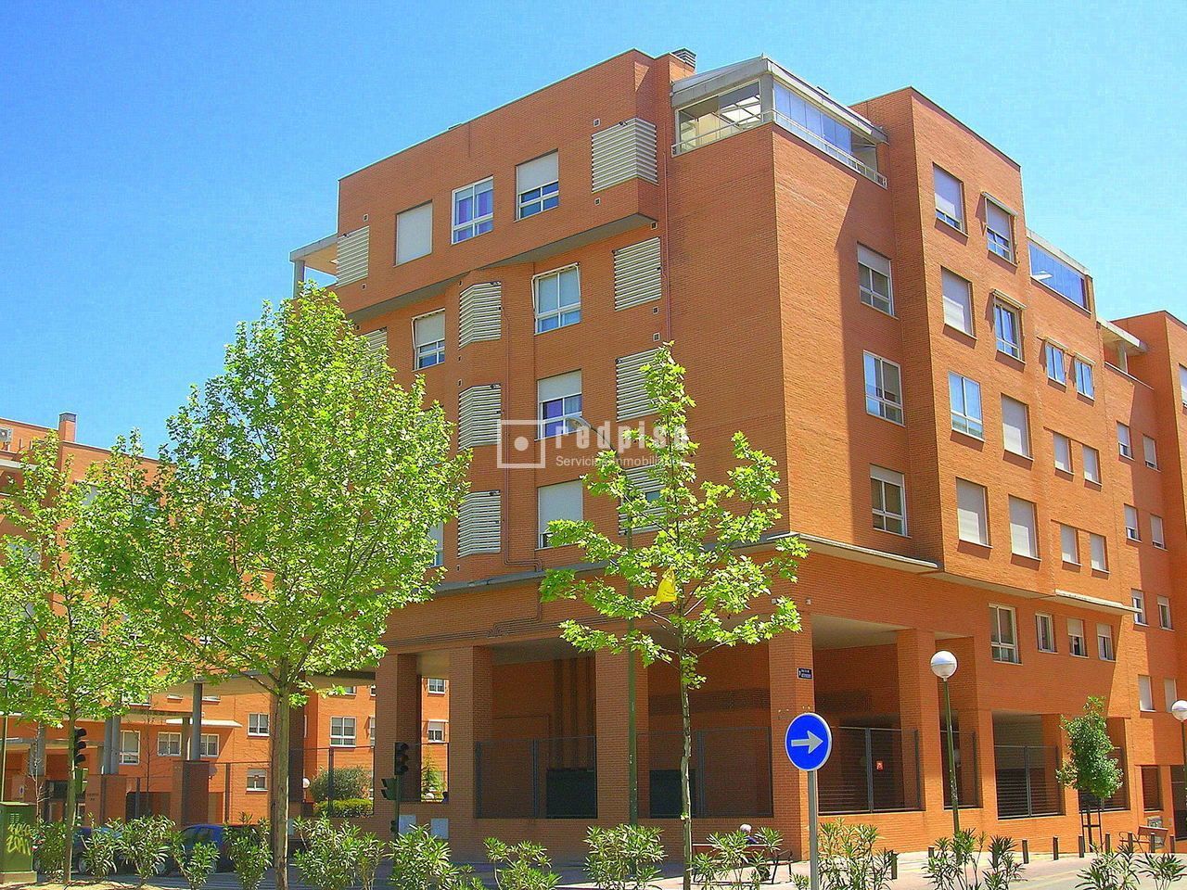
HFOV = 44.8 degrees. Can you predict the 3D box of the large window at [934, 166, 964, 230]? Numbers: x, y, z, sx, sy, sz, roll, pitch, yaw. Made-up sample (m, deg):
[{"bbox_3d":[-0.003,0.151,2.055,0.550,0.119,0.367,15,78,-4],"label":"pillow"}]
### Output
[{"bbox_3d":[10.106,-6.950,41.064,0.180,1.701,1.817,-12,-18,40],"label":"large window"}]

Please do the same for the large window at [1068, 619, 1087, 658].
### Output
[{"bbox_3d":[14.960,5.997,44.787,0.160,1.160,1.280,-12,-18,40],"label":"large window"}]

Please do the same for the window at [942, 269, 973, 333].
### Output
[{"bbox_3d":[10.148,-3.967,40.362,0.160,1.690,1.800,-12,-18,40],"label":"window"}]

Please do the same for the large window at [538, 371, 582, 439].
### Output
[{"bbox_3d":[-0.901,-1.034,38.685,1.600,1.660,0.150,-12,-18,40],"label":"large window"}]

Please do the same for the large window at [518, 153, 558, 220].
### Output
[{"bbox_3d":[-1.473,-7.052,39.584,1.580,1.640,0.170,-12,-17,40],"label":"large window"}]

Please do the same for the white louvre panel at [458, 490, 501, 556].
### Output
[{"bbox_3d":[-3.121,2.141,39.114,1.310,1.680,0.240,-7,-15,26],"label":"white louvre panel"}]

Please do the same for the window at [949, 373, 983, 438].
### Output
[{"bbox_3d":[10.433,-1.076,40.456,0.158,1.685,1.853,-12,-18,40],"label":"window"}]

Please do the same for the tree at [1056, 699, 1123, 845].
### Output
[{"bbox_3d":[14.526,9.668,42.213,1.875,4.465,1.875,-12,-18,40],"label":"tree"}]

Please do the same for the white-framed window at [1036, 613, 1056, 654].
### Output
[{"bbox_3d":[13.462,5.640,43.102,0.180,1.137,1.182,-12,-18,40],"label":"white-framed window"}]

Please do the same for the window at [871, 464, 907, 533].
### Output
[{"bbox_3d":[7.564,1.467,37.201,0.180,1.666,1.747,-12,-18,40],"label":"window"}]

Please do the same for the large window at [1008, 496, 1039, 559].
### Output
[{"bbox_3d":[12.169,2.348,40.925,0.170,1.650,1.780,-12,-17,40],"label":"large window"}]

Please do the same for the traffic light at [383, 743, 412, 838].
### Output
[{"bbox_3d":[-4.430,8.235,32.288,0.400,3.050,0.480,-12,-18,39],"label":"traffic light"}]

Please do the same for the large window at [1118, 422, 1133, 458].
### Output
[{"bbox_3d":[19.040,-0.128,51.801,0.180,1.235,1.186,-12,-18,40],"label":"large window"}]

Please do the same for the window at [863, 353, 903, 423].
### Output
[{"bbox_3d":[7.550,-1.464,37.616,0.150,1.640,1.840,-12,-17,40],"label":"window"}]

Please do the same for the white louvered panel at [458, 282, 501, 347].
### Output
[{"bbox_3d":[-3.394,-3.801,42.037,1.566,1.714,0.433,-12,-18,40],"label":"white louvered panel"}]

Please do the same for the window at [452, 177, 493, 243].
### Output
[{"bbox_3d":[-3.533,-6.938,42.703,1.783,1.743,0.158,-12,-18,40],"label":"window"}]

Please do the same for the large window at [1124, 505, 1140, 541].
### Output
[{"bbox_3d":[18.749,2.756,50.251,0.160,1.150,1.200,-12,-17,40],"label":"large window"}]

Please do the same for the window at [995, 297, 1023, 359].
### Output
[{"bbox_3d":[12.520,-3.437,43.484,0.158,1.636,1.792,-12,-18,40],"label":"window"}]

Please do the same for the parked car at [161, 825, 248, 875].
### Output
[{"bbox_3d":[-11.190,11.761,42.208,3.800,1.400,1.650,-12,-17,40],"label":"parked car"}]

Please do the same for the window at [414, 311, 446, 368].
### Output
[{"bbox_3d":[-4.700,-3.105,42.558,1.530,1.620,0.170,-12,-17,40],"label":"window"}]

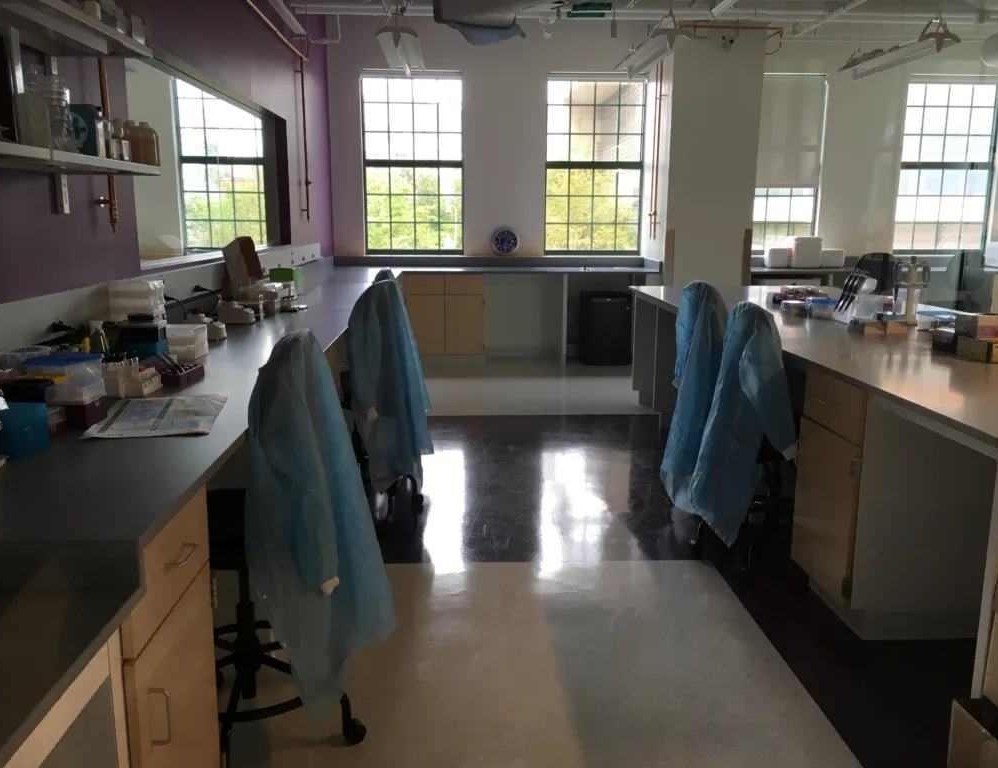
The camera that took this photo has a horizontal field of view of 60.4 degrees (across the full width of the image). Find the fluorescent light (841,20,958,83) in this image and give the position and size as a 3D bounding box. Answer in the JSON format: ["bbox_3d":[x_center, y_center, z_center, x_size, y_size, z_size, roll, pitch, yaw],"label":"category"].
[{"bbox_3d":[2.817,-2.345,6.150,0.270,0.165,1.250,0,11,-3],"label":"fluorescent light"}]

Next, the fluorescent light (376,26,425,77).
[{"bbox_3d":[-0.666,-2.293,5.989,0.260,0.135,1.250,0,11,-3],"label":"fluorescent light"}]

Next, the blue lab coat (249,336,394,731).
[{"bbox_3d":[-0.472,0.359,2.334,0.360,1.030,0.460,0,11,-3],"label":"blue lab coat"}]

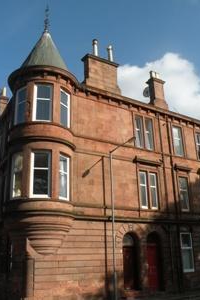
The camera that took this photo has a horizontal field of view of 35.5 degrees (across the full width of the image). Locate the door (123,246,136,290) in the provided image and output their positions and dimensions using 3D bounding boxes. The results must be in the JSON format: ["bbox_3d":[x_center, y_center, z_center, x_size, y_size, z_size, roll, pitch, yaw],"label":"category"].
[{"bbox_3d":[1.405,6.246,16.456,1.000,2.124,0.100,11,-23,-32],"label":"door"}]

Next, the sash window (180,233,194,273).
[{"bbox_3d":[4.926,5.829,17.740,0.940,2.100,0.200,10,-21,-32],"label":"sash window"}]

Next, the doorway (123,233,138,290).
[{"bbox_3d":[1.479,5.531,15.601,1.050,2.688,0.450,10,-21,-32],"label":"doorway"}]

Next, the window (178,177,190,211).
[{"bbox_3d":[5.379,2.842,20.055,0.850,2.170,0.150,11,-23,-32],"label":"window"}]

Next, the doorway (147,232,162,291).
[{"bbox_3d":[2.780,5.828,16.403,1.114,2.816,0.450,10,-21,-32],"label":"doorway"}]

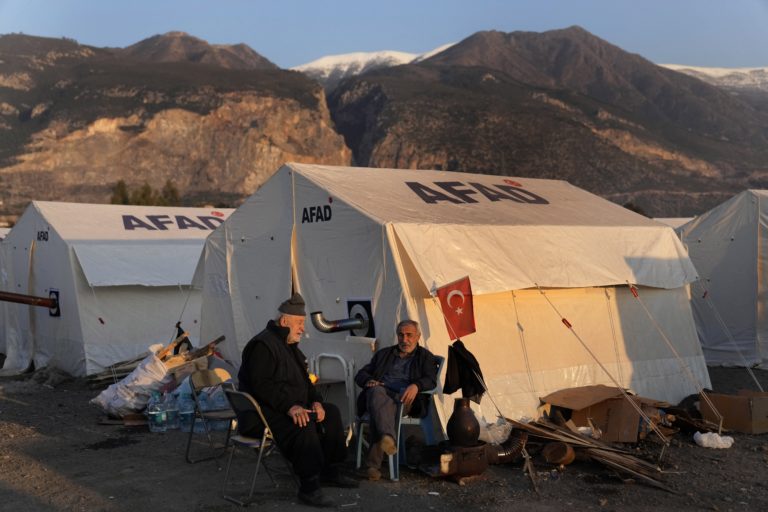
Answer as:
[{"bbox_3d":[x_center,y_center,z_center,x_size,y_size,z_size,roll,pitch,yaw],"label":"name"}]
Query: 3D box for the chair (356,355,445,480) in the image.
[{"bbox_3d":[0.130,1.205,7.450,0.550,0.850,0.560,1,1,41],"label":"chair"}]

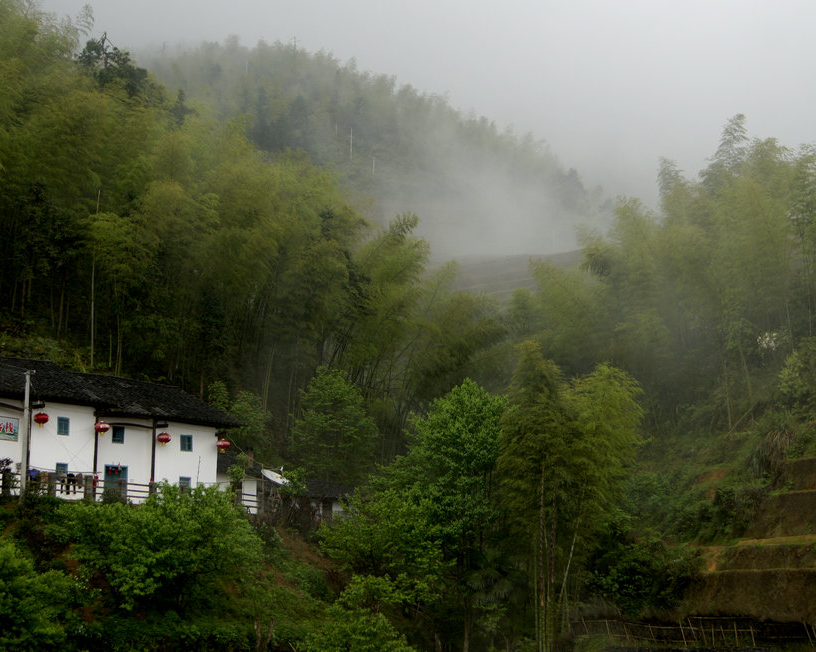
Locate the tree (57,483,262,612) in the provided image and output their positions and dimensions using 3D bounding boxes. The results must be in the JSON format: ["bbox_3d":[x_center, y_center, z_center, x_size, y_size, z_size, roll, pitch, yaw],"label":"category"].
[{"bbox_3d":[-10.962,9.771,72.000,8.600,5.700,7.000,0,-10,0],"label":"tree"}]

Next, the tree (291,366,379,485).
[{"bbox_3d":[-4.368,6.270,97.000,5.200,7.800,5.200,0,-10,0],"label":"tree"}]

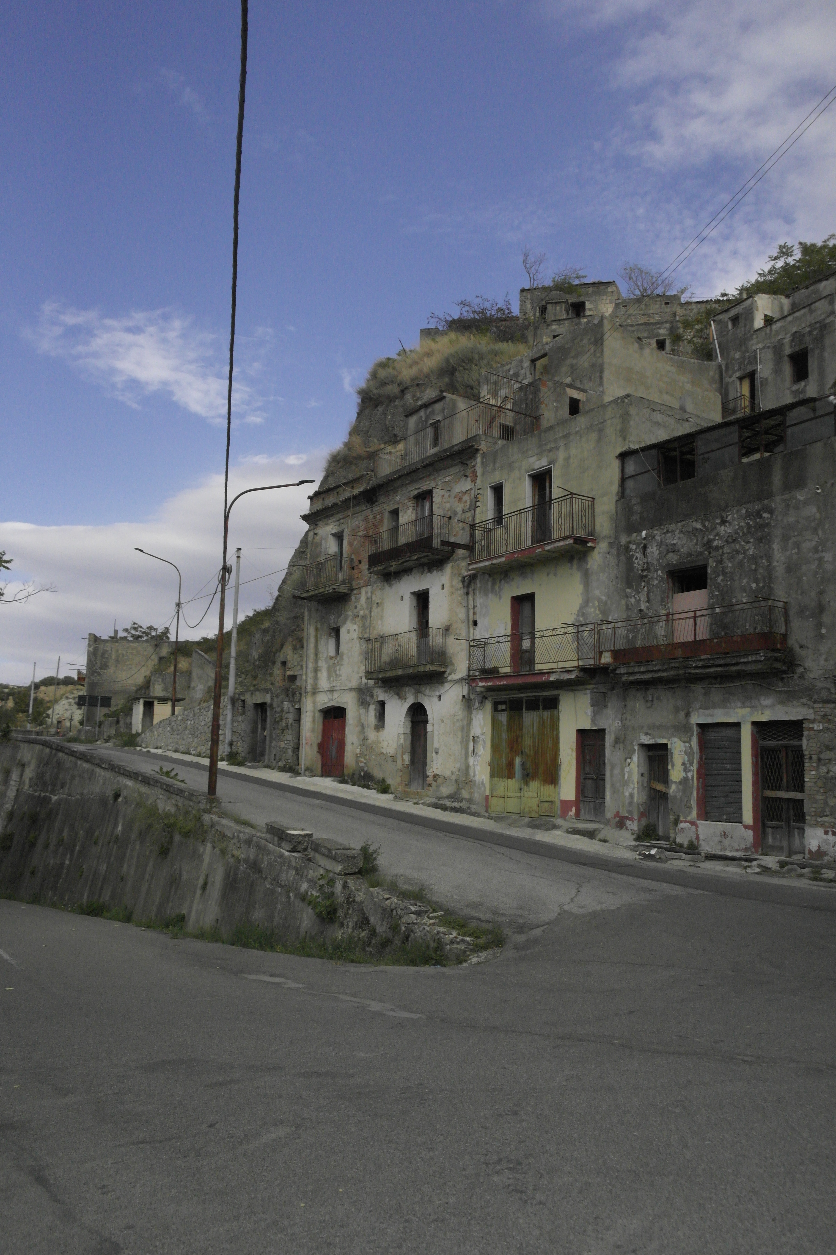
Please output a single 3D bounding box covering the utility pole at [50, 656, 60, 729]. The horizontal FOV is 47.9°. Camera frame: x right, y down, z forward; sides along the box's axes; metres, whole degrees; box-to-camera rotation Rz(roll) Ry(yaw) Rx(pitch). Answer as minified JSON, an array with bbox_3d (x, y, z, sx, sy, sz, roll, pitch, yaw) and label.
[{"bbox_3d":[-38.775,6.944,100.531,0.220,7.760,0.220,3,-8,0],"label":"utility pole"}]

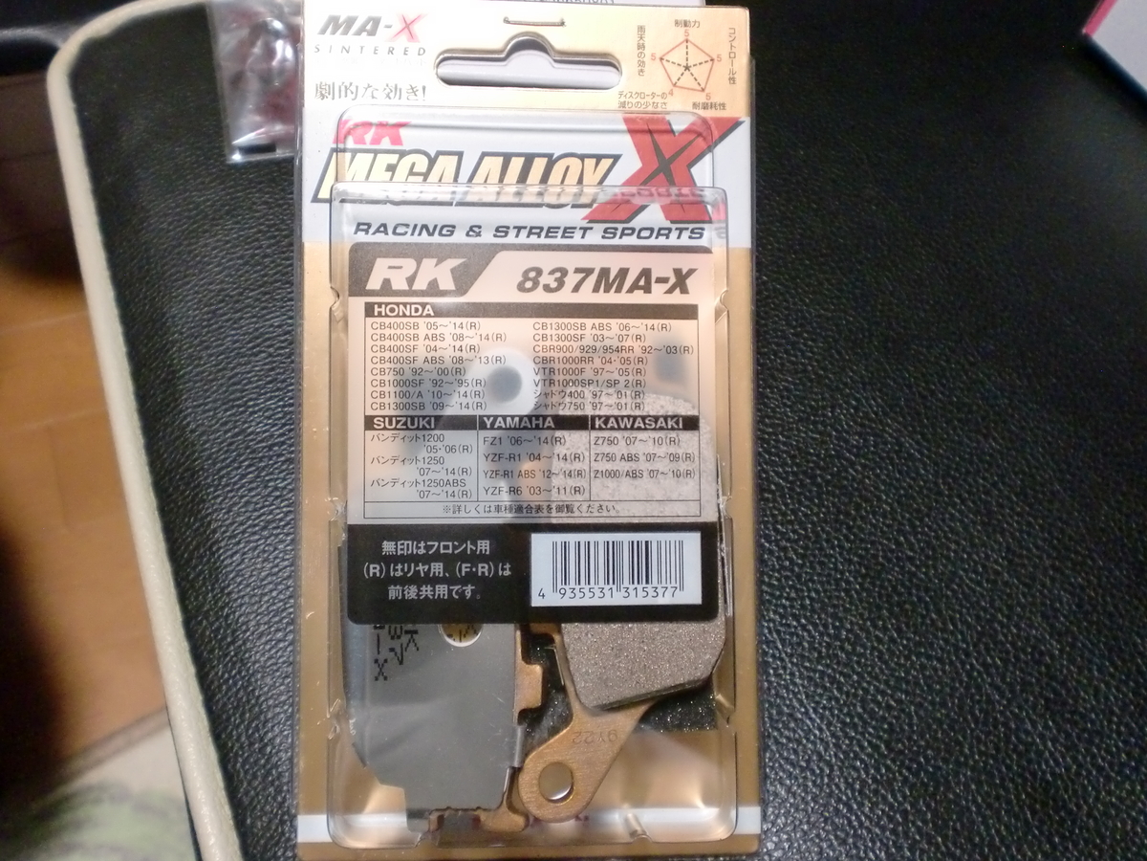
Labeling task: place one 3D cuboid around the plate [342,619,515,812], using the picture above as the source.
[{"bbox_3d":[-0.027,0.032,0.226,0.035,0.005,0.084,0,87,-3],"label":"plate"}]

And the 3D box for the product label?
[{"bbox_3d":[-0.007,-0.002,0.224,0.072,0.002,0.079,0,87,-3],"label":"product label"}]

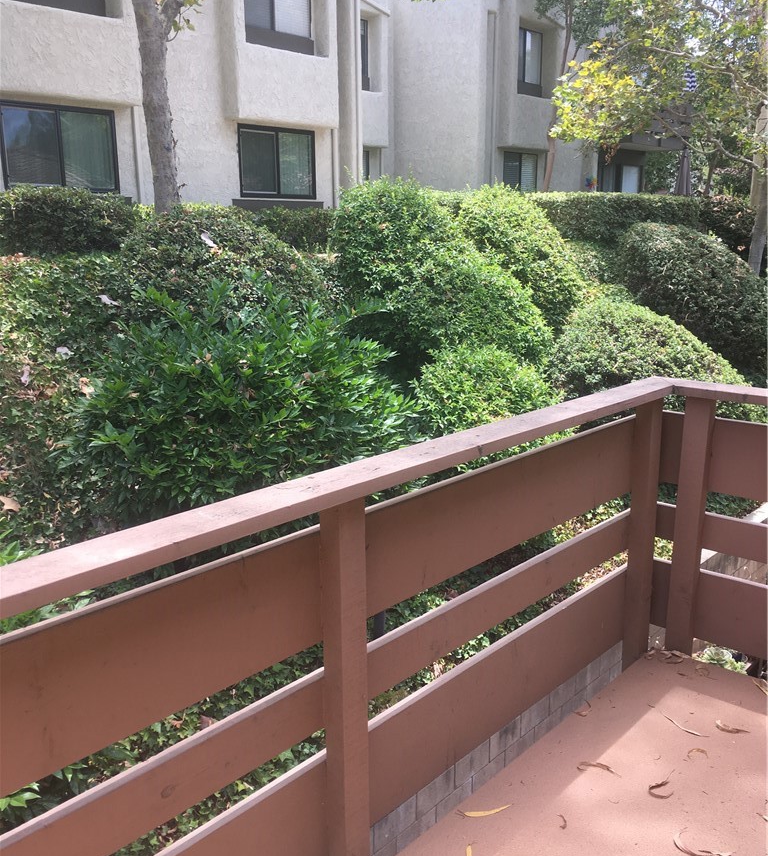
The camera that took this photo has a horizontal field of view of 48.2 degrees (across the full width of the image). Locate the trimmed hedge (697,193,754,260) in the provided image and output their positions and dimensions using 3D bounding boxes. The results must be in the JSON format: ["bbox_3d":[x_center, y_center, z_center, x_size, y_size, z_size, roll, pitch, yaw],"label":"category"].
[{"bbox_3d":[6.411,-3.811,16.121,1.150,1.078,1.100,4,14,21],"label":"trimmed hedge"}]

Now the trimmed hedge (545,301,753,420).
[{"bbox_3d":[1.888,-0.522,6.085,1.450,0.759,1.300,3,14,17],"label":"trimmed hedge"}]

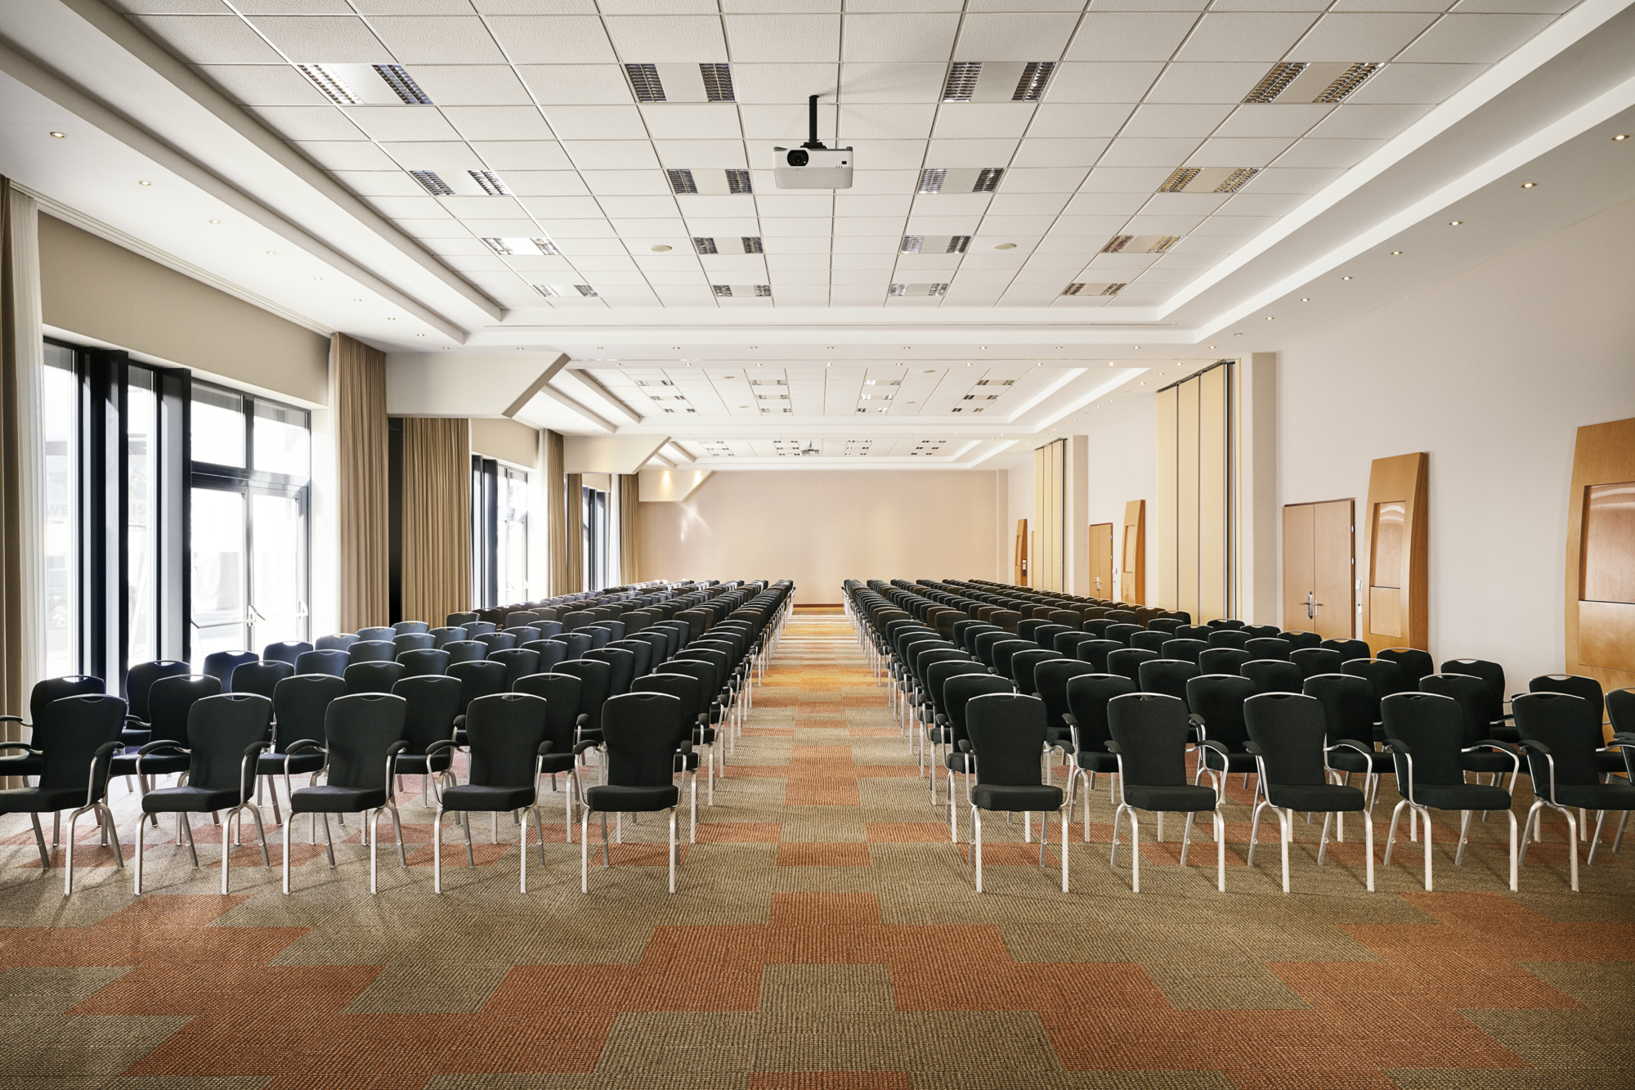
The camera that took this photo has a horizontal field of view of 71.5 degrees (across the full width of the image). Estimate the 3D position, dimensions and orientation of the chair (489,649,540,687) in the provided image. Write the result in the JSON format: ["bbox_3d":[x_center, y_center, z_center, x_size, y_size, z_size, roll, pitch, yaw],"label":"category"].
[{"bbox_3d":[-2.401,1.277,8.671,0.575,0.923,0.570,0,-1,0],"label":"chair"}]

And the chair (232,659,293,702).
[{"bbox_3d":[-3.921,1.268,7.735,0.575,0.923,0.570,0,-1,0],"label":"chair"}]

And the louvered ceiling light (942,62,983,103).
[{"bbox_3d":[0.853,-2.735,6.660,0.170,0.060,0.570,0,0,0],"label":"louvered ceiling light"}]

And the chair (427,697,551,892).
[{"bbox_3d":[-1.642,1.254,5.813,0.580,0.913,0.585,0,0,0],"label":"chair"}]

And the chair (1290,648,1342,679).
[{"bbox_3d":[3.941,1.277,8.660,0.575,0.923,0.570,0,-1,0],"label":"chair"}]

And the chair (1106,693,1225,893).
[{"bbox_3d":[1.743,1.218,5.707,0.580,0.905,0.570,0,-1,-2],"label":"chair"}]

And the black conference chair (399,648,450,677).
[{"bbox_3d":[-3.098,1.277,8.672,0.575,0.923,0.570,0,-1,0],"label":"black conference chair"}]

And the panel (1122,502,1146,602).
[{"bbox_3d":[5.800,0.528,20.816,0.170,2.640,0.970,0,-1,0],"label":"panel"}]

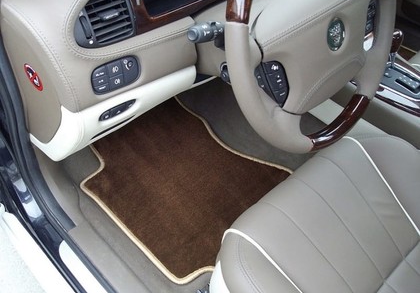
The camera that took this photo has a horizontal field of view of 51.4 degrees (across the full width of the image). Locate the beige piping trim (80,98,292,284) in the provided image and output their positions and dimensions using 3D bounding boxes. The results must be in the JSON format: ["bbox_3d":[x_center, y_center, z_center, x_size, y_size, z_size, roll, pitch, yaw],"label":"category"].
[{"bbox_3d":[-0.103,0.038,1.255,0.485,0.035,0.640,-32,56,-32],"label":"beige piping trim"}]

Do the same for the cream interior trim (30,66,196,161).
[{"bbox_3d":[-0.168,-0.088,0.787,0.270,0.150,0.160,-29,55,-30],"label":"cream interior trim"}]

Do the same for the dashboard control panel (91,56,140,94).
[{"bbox_3d":[-0.149,-0.114,0.671,0.085,0.048,0.025,-23,52,-26],"label":"dashboard control panel"}]

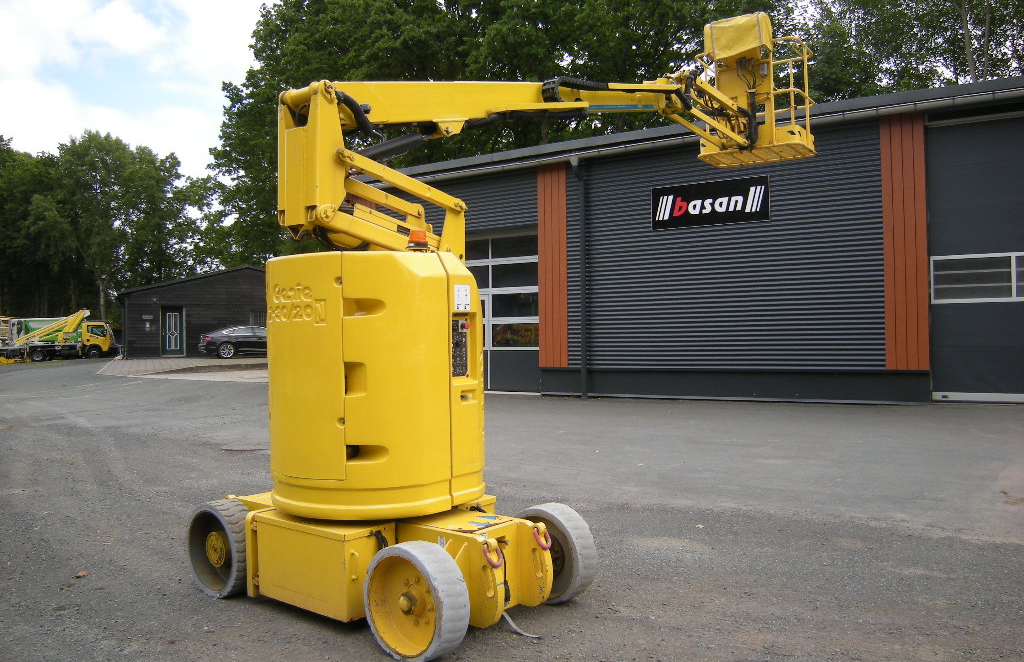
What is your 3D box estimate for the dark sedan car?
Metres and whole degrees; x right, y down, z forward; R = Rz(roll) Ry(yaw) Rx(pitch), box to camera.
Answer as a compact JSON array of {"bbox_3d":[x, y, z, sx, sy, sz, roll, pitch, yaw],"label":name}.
[{"bbox_3d":[-11.120,0.485,36.300,4.800,1.430,1.860,-1,0,-20],"label":"dark sedan car"}]

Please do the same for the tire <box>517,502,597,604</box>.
[{"bbox_3d":[0.213,1.263,4.684,0.536,0.536,0.176,-1,-1,41],"label":"tire"}]

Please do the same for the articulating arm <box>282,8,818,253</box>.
[{"bbox_3d":[0.923,-1.873,7.066,1.200,3.050,7.000,-1,-1,37],"label":"articulating arm"}]

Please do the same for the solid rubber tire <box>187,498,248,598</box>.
[{"bbox_3d":[-1.708,1.292,4.931,0.536,0.536,0.176,-1,-1,40],"label":"solid rubber tire"}]

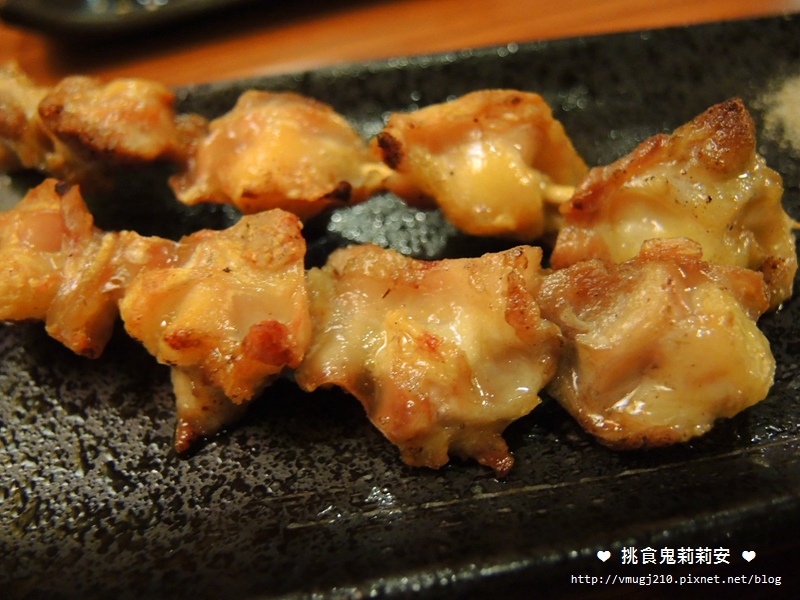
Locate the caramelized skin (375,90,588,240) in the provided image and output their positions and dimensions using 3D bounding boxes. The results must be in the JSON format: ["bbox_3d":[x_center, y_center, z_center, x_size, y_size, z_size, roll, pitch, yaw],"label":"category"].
[{"bbox_3d":[0.022,-0.036,0.173,0.052,0.033,0.036,10,46,13],"label":"caramelized skin"}]

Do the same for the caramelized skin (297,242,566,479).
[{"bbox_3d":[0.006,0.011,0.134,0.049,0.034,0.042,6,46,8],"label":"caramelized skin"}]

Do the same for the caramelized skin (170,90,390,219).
[{"bbox_3d":[-0.033,-0.041,0.183,0.057,0.030,0.034,8,46,11],"label":"caramelized skin"}]

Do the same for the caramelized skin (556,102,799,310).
[{"bbox_3d":[0.068,-0.022,0.160,0.052,0.042,0.042,10,46,13],"label":"caramelized skin"}]

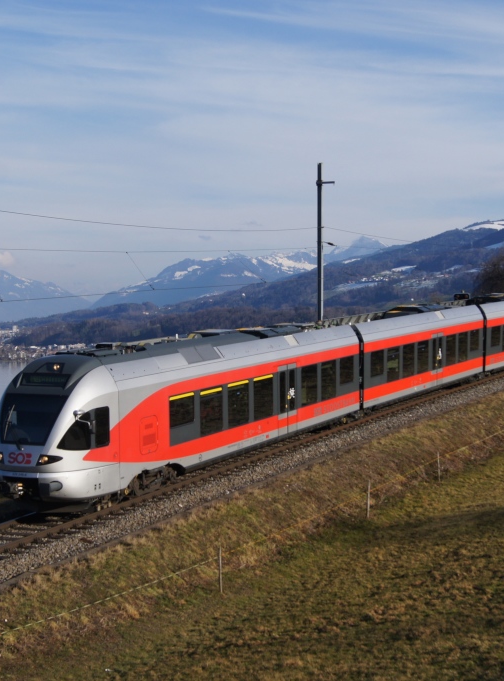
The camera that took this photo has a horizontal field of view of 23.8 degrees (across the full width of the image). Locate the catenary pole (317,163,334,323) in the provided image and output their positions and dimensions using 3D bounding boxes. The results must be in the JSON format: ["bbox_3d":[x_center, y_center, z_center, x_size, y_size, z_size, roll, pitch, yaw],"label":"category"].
[{"bbox_3d":[3.564,-2.514,56.847,0.920,11.890,0.340,0,1,29],"label":"catenary pole"}]

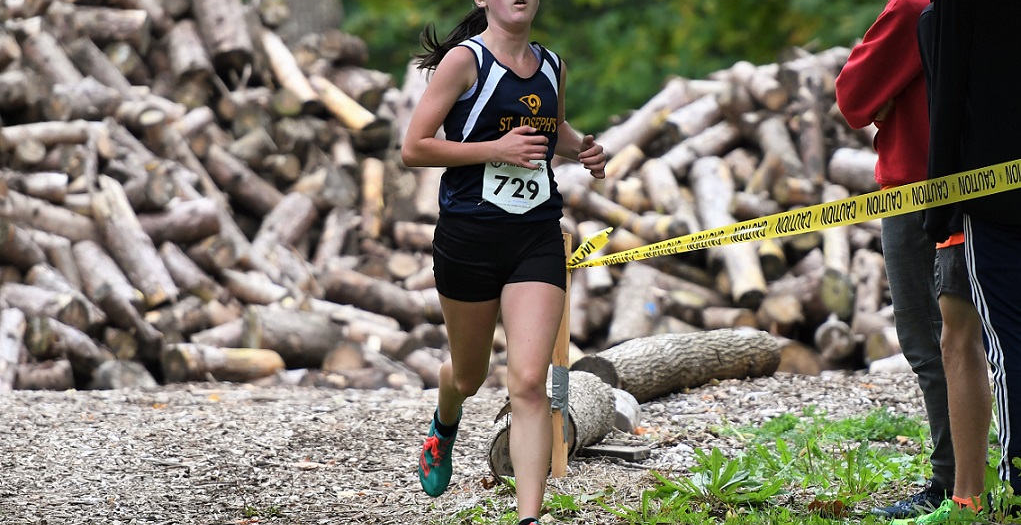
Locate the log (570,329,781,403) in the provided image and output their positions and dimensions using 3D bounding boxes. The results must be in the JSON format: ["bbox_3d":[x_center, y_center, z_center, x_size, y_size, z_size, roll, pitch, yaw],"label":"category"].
[{"bbox_3d":[0.580,0.347,28.700,0.200,0.200,1.700,1,2,19],"label":"log"}]

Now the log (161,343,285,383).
[{"bbox_3d":[-1.042,0.362,30.800,0.135,0.135,0.520,2,3,44],"label":"log"}]

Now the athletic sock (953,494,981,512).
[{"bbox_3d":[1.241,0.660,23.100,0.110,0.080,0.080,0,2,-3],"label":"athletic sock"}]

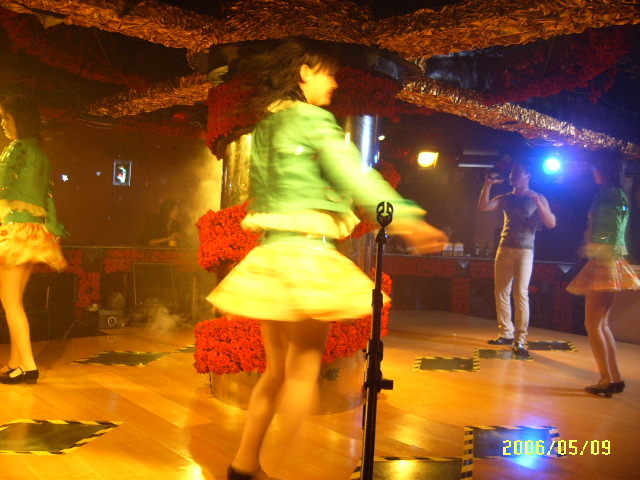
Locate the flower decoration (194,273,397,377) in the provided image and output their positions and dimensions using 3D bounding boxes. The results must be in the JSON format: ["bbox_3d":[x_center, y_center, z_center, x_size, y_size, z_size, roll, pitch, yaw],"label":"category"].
[{"bbox_3d":[-0.155,0.439,3.780,1.120,0.600,1.120,3,-1,-2],"label":"flower decoration"}]

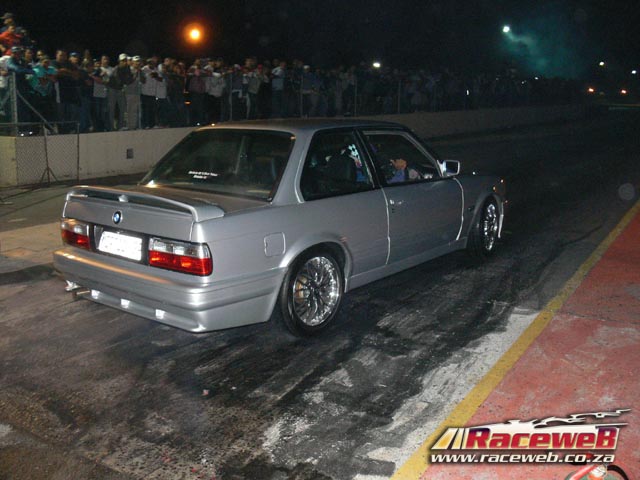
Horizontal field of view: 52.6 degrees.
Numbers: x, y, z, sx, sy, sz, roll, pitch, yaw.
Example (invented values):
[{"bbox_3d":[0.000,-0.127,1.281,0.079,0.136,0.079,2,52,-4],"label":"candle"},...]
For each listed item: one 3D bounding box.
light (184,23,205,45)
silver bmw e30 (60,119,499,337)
[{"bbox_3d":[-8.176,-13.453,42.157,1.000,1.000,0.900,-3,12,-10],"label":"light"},{"bbox_3d":[0.103,-0.342,5.562,1.680,1.370,4.340,8,15,38],"label":"silver bmw e30"}]

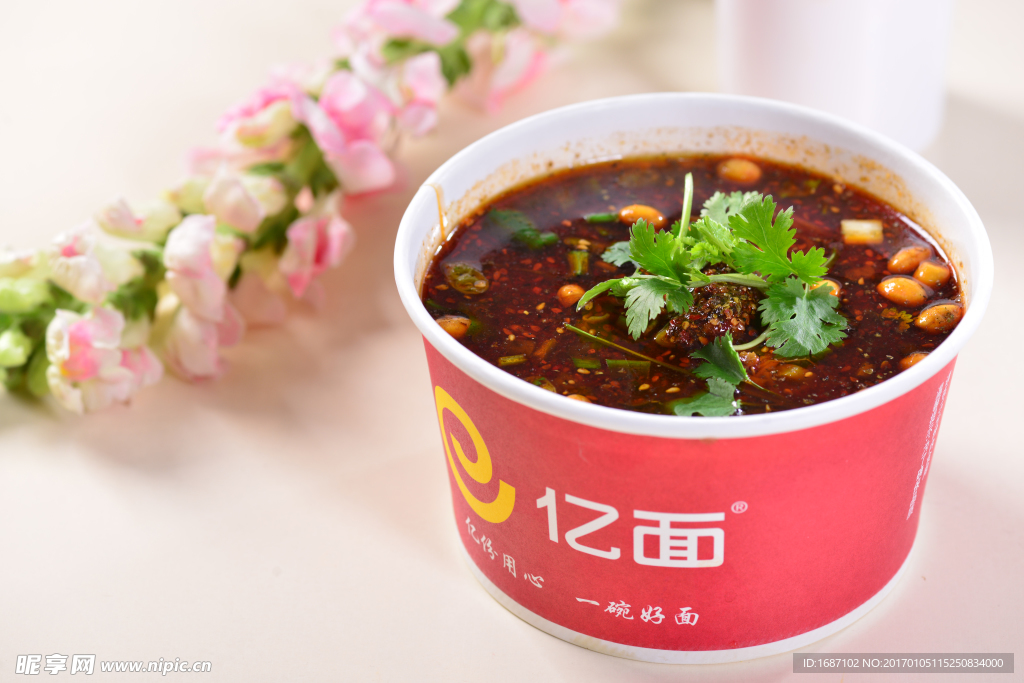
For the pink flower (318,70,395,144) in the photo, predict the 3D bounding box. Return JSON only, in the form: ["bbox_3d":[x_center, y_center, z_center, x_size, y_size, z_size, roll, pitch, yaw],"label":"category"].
[{"bbox_3d":[-0.048,-0.072,0.919,0.023,0.019,0.019,-20,41,-24],"label":"pink flower"}]

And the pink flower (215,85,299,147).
[{"bbox_3d":[-0.078,-0.070,0.923,0.026,0.017,0.017,26,44,31],"label":"pink flower"}]

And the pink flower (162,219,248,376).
[{"bbox_3d":[-0.089,-0.013,0.863,0.025,0.043,0.025,-23,42,-27],"label":"pink flower"}]

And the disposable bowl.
[{"bbox_3d":[0.047,0.011,0.794,0.155,0.086,0.155,0,37,0],"label":"disposable bowl"}]

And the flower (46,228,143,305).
[{"bbox_3d":[-0.120,-0.022,0.859,0.027,0.018,0.018,12,38,16],"label":"flower"}]

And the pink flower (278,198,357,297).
[{"bbox_3d":[-0.058,-0.028,0.886,0.023,0.025,0.025,-27,44,-31],"label":"pink flower"}]

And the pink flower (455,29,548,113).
[{"bbox_3d":[-0.003,-0.088,0.966,0.023,0.023,0.030,26,44,31],"label":"pink flower"}]

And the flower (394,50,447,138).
[{"bbox_3d":[-0.029,-0.079,0.947,0.019,0.023,0.016,30,47,35],"label":"flower"}]

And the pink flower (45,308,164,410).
[{"bbox_3d":[-0.116,0.005,0.846,0.033,0.025,0.025,-1,37,0],"label":"pink flower"}]

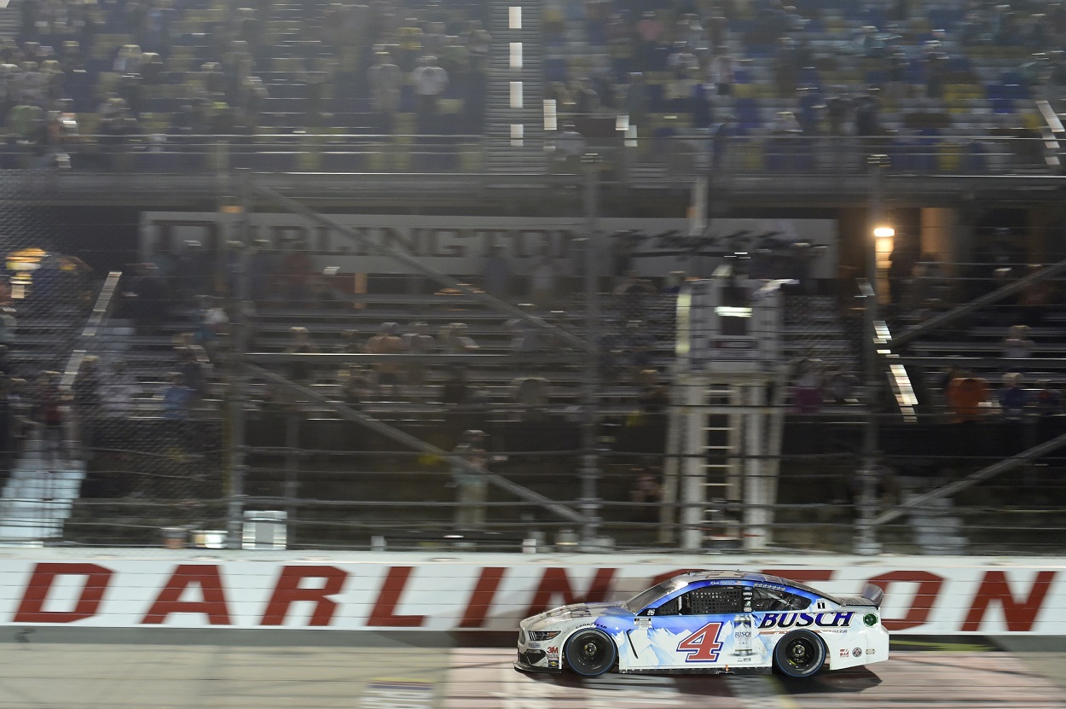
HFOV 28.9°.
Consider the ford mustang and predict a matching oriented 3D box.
[{"bbox_3d":[2.280,3.650,28.500,5.000,1.320,1.960,0,-2,2],"label":"ford mustang"}]

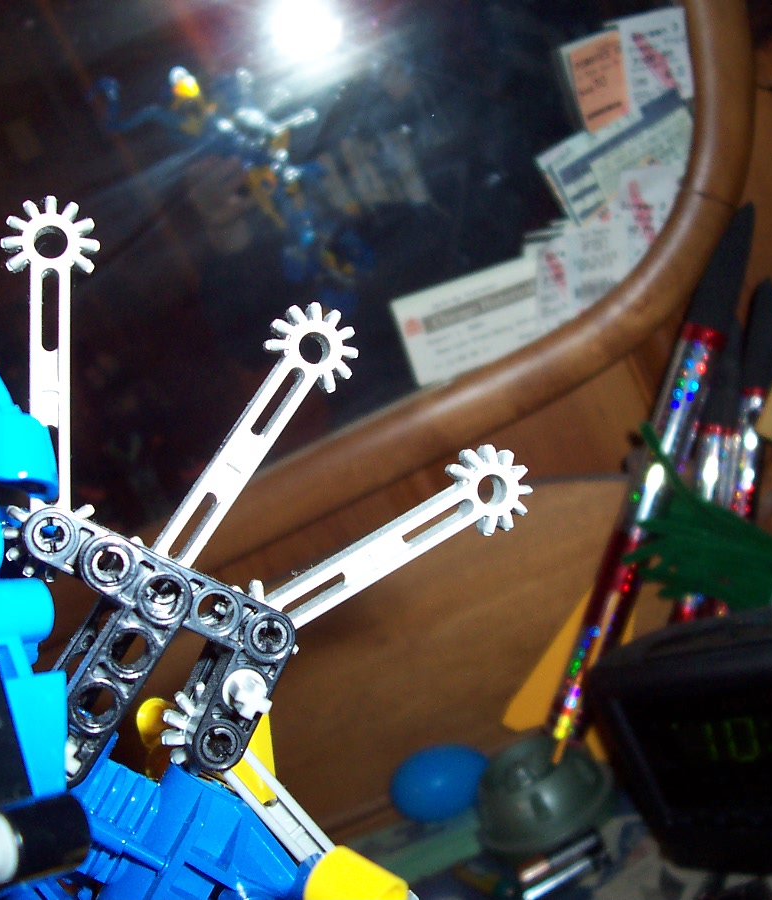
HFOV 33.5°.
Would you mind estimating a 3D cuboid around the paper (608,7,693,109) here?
[{"bbox_3d":[0.142,-0.206,0.677,0.038,0.052,0.002,-16,18,0],"label":"paper"}]

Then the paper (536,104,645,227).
[{"bbox_3d":[0.120,-0.154,0.692,0.064,0.046,0.002,-34,17,6],"label":"paper"}]

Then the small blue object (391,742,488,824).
[{"bbox_3d":[0.033,0.196,0.755,0.060,0.045,0.045,-21,18,2],"label":"small blue object"}]

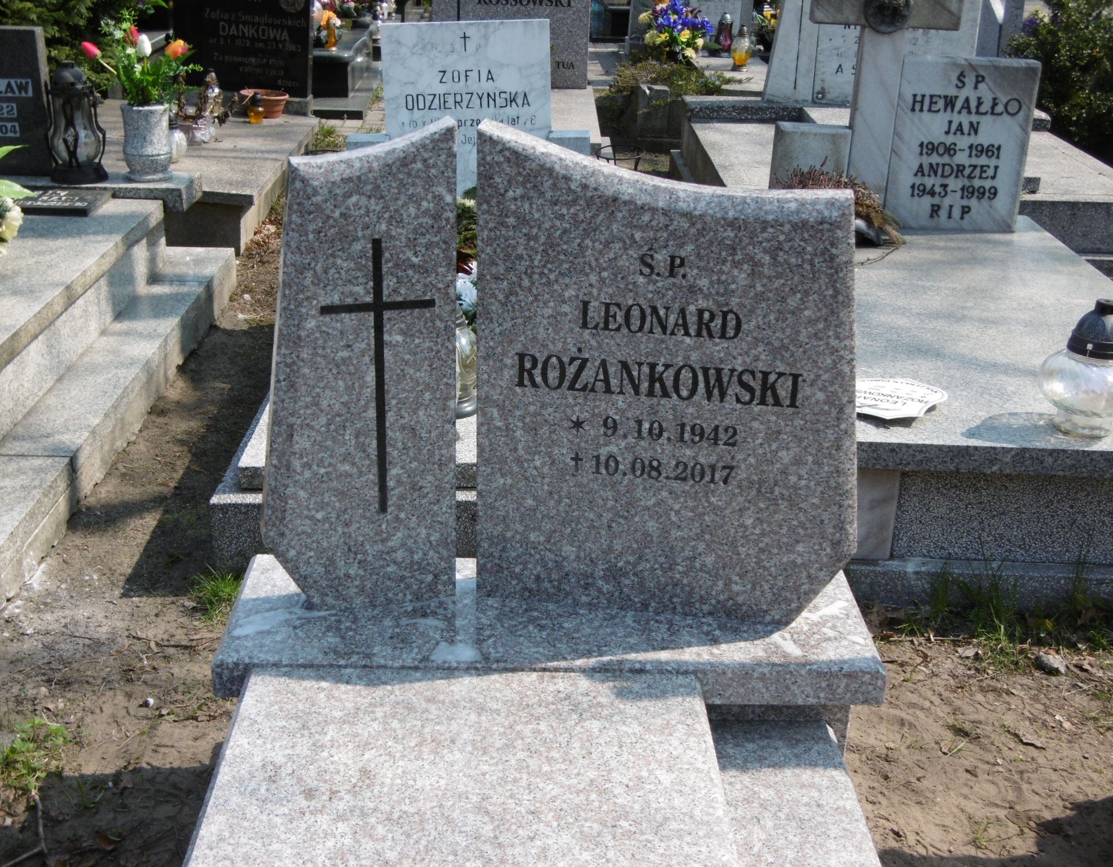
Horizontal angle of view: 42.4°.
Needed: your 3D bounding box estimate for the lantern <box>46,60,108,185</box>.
[{"bbox_3d":[-1.469,-0.953,4.400,0.180,0.350,0.180,1,24,0],"label":"lantern"}]

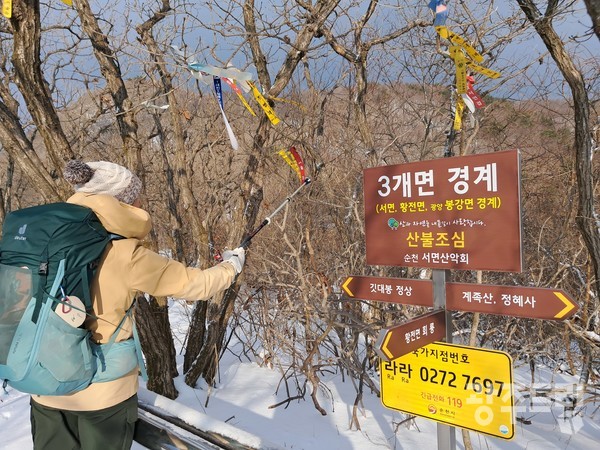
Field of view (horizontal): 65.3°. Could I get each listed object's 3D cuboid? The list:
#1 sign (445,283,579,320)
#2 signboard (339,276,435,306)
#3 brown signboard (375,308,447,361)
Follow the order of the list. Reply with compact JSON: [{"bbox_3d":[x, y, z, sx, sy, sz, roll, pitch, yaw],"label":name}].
[{"bbox_3d":[0.857,0.312,1.922,0.522,0.120,0.030,-2,0,43],"label":"sign"},{"bbox_3d":[0.421,0.320,2.317,0.531,0.120,0.030,-2,0,43],"label":"signboard"},{"bbox_3d":[0.462,0.446,1.901,0.030,0.120,0.523,-2,0,43],"label":"brown signboard"}]

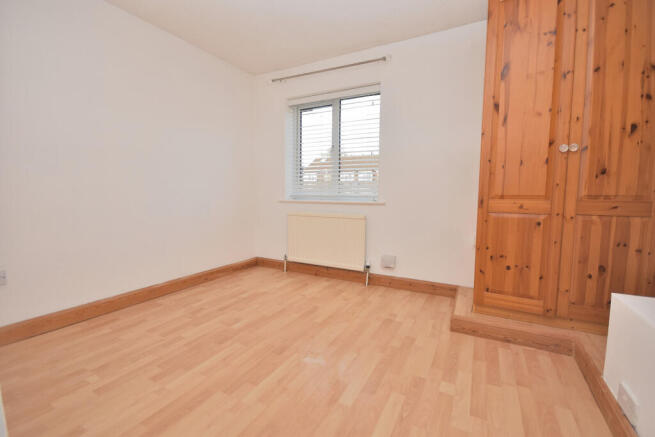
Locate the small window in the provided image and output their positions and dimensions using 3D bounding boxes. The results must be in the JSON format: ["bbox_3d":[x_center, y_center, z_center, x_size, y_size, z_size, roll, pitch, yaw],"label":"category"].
[{"bbox_3d":[0.037,-0.757,3.100,1.111,1.122,0.100,3,5,27],"label":"small window"}]

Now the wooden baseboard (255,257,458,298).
[{"bbox_3d":[0.128,0.629,3.059,2.384,0.124,0.025,3,5,27],"label":"wooden baseboard"}]

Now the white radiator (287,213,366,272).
[{"bbox_3d":[-0.021,0.246,3.063,0.963,0.575,0.080,3,5,27],"label":"white radiator"}]

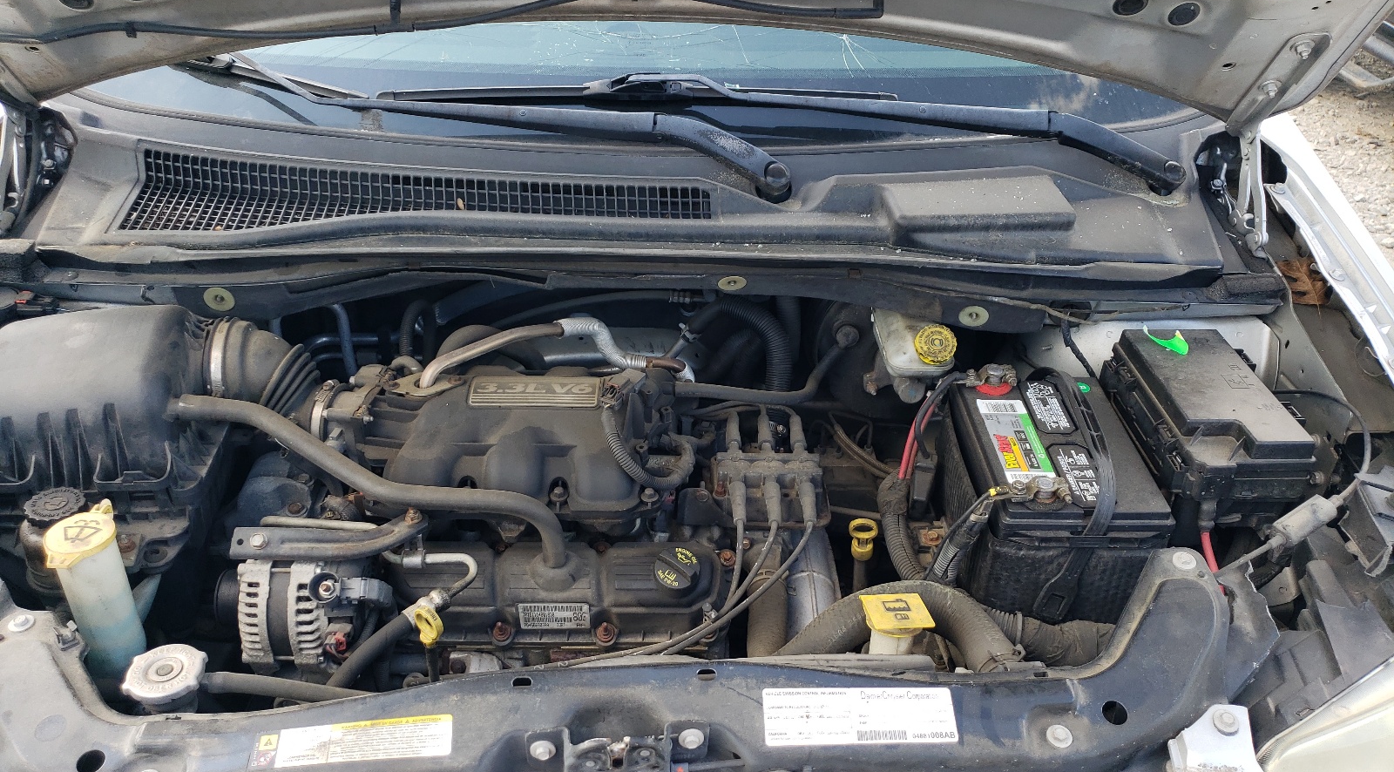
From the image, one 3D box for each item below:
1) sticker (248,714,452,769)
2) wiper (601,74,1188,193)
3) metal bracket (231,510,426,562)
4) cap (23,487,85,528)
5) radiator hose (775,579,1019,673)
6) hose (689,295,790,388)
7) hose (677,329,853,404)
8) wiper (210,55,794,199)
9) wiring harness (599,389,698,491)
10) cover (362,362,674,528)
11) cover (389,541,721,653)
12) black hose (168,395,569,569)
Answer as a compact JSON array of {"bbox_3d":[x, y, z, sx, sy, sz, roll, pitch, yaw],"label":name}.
[{"bbox_3d":[-0.271,0.283,0.828,0.151,0.002,0.040,-4,40,-5],"label":"sticker"},{"bbox_3d":[0.259,-0.354,1.416,0.755,0.085,0.105,6,35,6],"label":"wiper"},{"bbox_3d":[-0.380,0.154,1.080,0.190,0.035,0.050,-5,33,-6],"label":"metal bracket"},{"bbox_3d":[-0.645,0.122,1.050,0.057,0.023,0.057,0,32,1],"label":"cap"},{"bbox_3d":[0.186,0.234,0.975,0.225,0.095,0.085,0,32,1],"label":"radiator hose"},{"bbox_3d":[0.048,-0.049,1.229,0.125,0.125,0.075,-1,35,-4],"label":"hose"},{"bbox_3d":[0.081,-0.023,1.240,0.205,0.055,0.115,-11,37,-18],"label":"hose"},{"bbox_3d":[-0.337,-0.395,1.490,0.966,0.130,0.100,7,33,13],"label":"wiper"},{"bbox_3d":[-0.055,0.061,1.180,0.110,0.080,0.085,0,32,1],"label":"wiring harness"},{"bbox_3d":[-0.186,0.057,1.143,0.325,0.120,0.165,-1,35,-4],"label":"cover"},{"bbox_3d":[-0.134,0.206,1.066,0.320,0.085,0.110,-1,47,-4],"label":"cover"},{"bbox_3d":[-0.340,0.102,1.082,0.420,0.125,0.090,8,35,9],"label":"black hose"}]

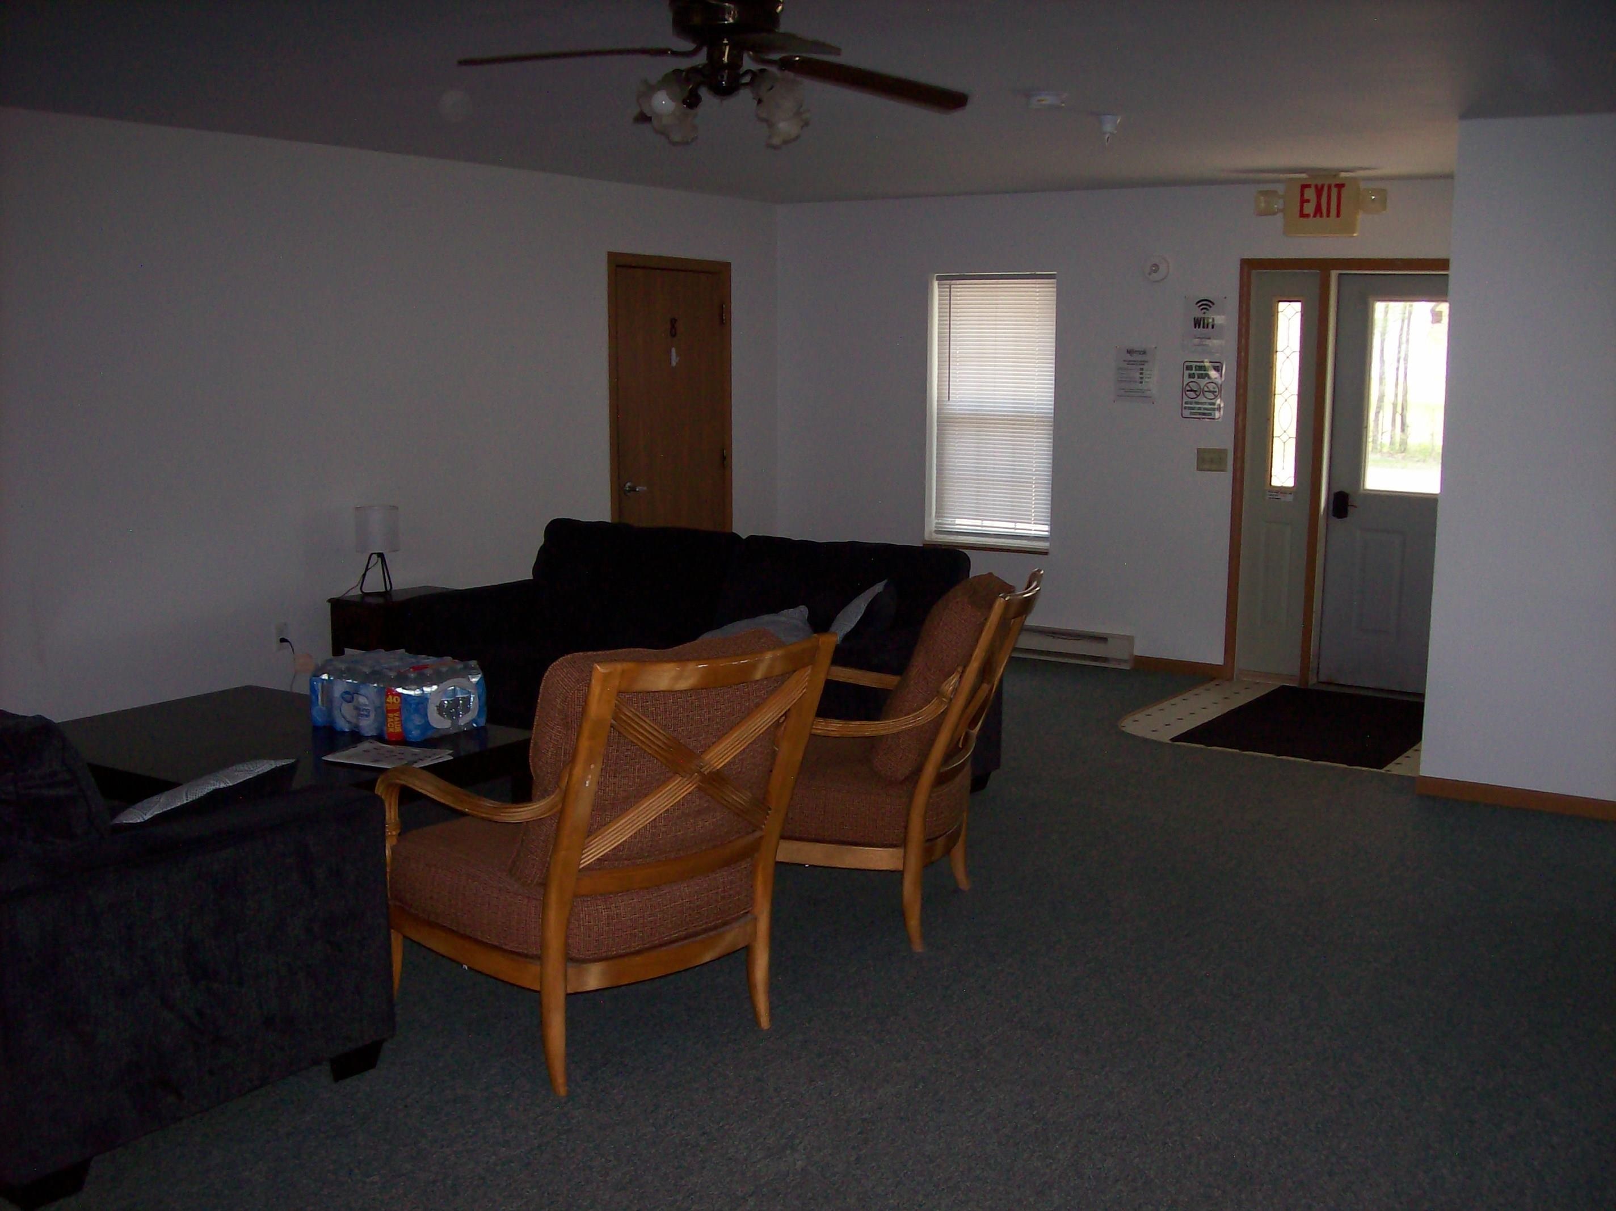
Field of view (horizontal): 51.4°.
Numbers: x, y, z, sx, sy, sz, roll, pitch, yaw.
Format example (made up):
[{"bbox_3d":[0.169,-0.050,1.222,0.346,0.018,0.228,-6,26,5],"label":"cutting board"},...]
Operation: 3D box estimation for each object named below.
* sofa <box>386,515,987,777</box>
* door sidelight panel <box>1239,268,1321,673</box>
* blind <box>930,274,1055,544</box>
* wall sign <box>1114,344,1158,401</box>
[{"bbox_3d":[-0.446,0.193,6.566,2.230,0.920,0.980,6,11,33],"label":"sofa"},{"bbox_3d":[2.287,-0.612,8.213,0.342,2.020,0.070,6,11,33],"label":"door sidelight panel"},{"bbox_3d":[1.006,-1.061,9.036,0.746,1.403,0.050,6,11,33],"label":"blind"},{"bbox_3d":[1.670,-1.176,8.577,0.215,0.282,0.015,6,11,33],"label":"wall sign"}]

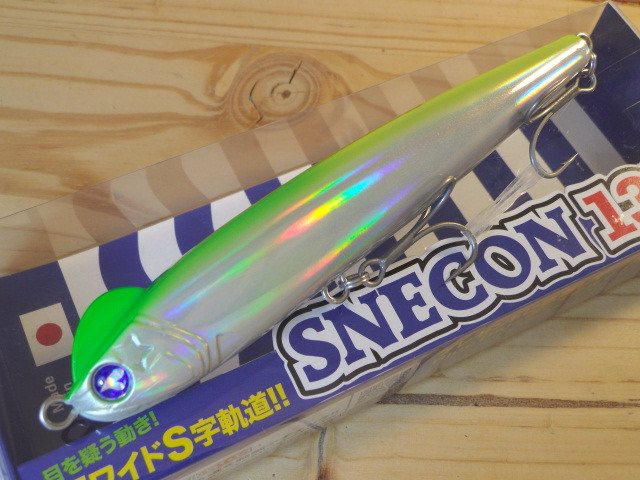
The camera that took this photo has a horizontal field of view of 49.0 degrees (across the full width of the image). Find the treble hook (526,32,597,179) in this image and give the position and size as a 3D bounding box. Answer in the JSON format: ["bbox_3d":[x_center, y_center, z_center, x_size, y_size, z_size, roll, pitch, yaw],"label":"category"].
[{"bbox_3d":[0.052,-0.029,0.150,0.031,0.017,0.020,-35,72,-21],"label":"treble hook"}]

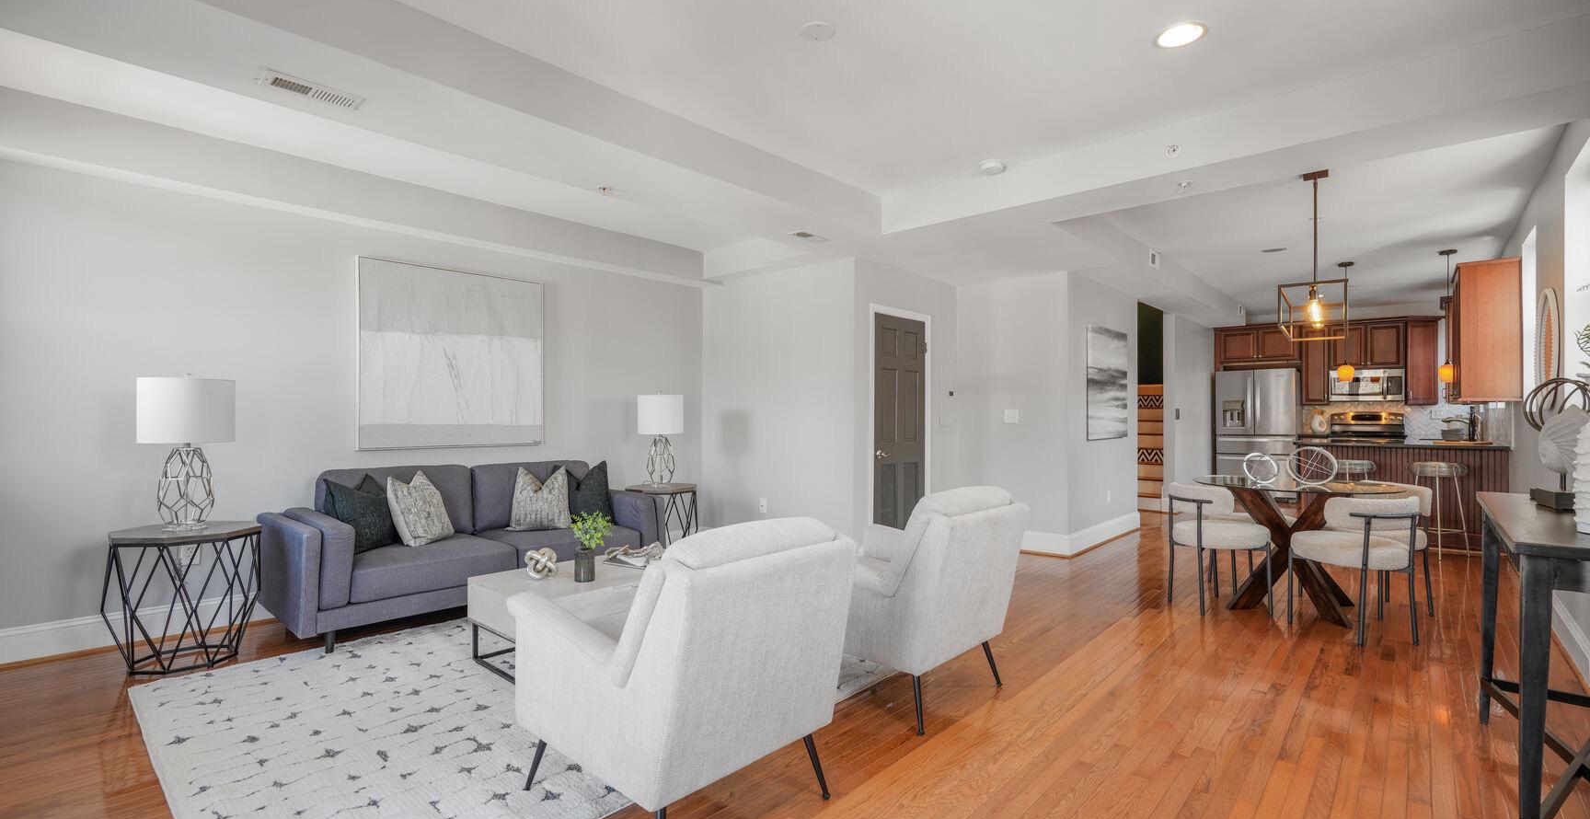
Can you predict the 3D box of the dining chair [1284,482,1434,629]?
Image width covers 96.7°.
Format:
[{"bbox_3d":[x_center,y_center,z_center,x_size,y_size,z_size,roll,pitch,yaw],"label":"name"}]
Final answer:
[{"bbox_3d":[3.596,0.855,4.372,0.500,0.765,0.520,0,0,-1],"label":"dining chair"}]

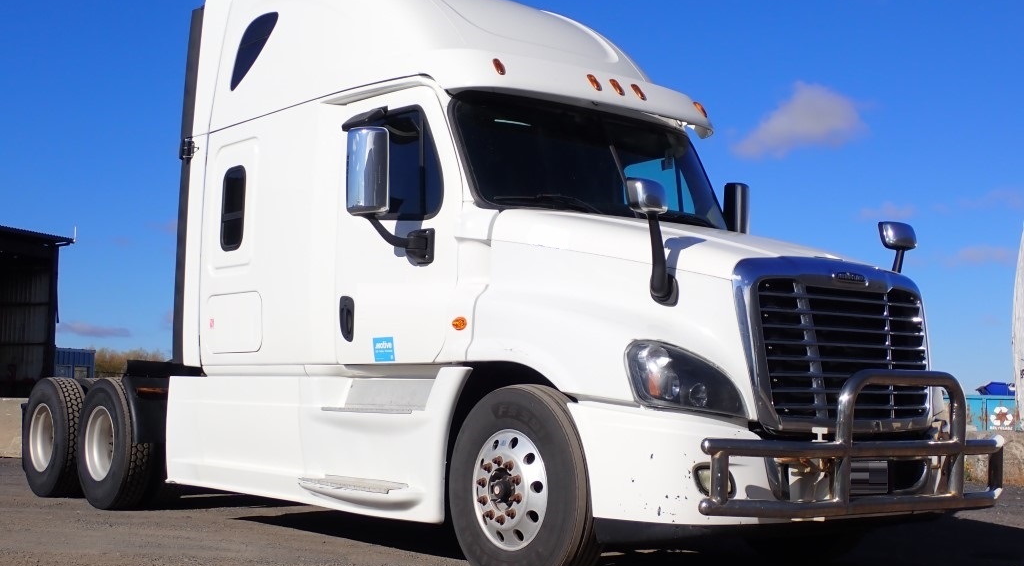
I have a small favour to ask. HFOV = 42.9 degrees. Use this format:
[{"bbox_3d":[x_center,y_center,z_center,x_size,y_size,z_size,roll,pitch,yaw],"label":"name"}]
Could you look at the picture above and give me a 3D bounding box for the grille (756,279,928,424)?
[{"bbox_3d":[1.640,0.344,6.302,1.260,0.650,0.160,5,-6,-39],"label":"grille"}]

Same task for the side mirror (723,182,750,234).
[{"bbox_3d":[1.520,-0.421,8.899,0.130,0.480,0.250,-3,-6,37],"label":"side mirror"}]

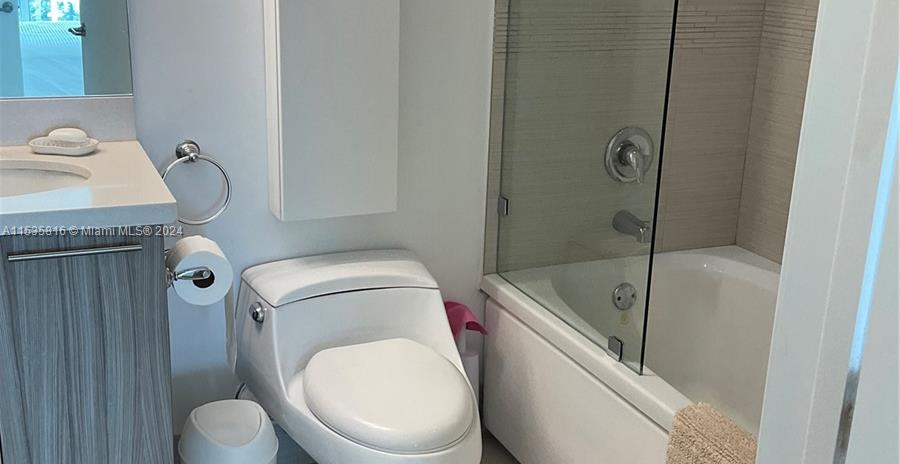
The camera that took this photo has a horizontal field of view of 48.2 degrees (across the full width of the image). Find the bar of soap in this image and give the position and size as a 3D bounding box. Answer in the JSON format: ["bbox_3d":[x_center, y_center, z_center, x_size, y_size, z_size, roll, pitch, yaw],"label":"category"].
[{"bbox_3d":[-0.838,-0.212,2.204,0.085,0.031,0.056,-2,17,-14],"label":"bar of soap"}]

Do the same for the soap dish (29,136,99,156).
[{"bbox_3d":[-0.844,-0.186,2.207,0.148,0.028,0.108,-2,17,-14],"label":"soap dish"}]

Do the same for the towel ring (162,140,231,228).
[{"bbox_3d":[-0.607,-0.117,2.402,0.166,0.197,0.075,-6,18,-23],"label":"towel ring"}]

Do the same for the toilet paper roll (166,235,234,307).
[{"bbox_3d":[-0.505,0.079,2.018,0.117,0.117,0.105,-6,18,-23],"label":"toilet paper roll"}]

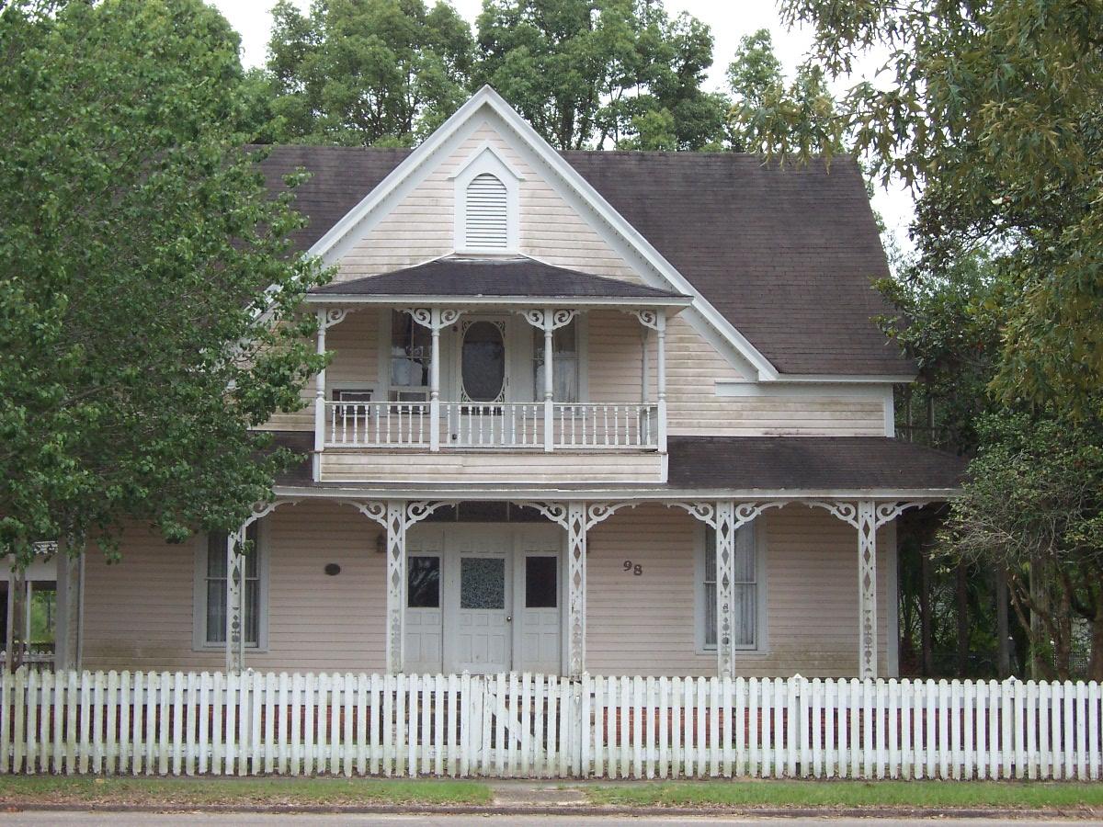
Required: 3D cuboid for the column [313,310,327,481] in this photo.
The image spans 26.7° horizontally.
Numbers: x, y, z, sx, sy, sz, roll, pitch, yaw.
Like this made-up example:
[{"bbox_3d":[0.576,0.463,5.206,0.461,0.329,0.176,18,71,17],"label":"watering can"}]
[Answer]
[{"bbox_3d":[-3.436,-0.297,34.477,0.143,2.519,0.143,0,-5,-3],"label":"column"}]

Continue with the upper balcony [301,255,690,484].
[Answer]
[{"bbox_3d":[-0.890,-0.752,35.754,5.783,3.764,2.907,0,-5,-3],"label":"upper balcony"}]

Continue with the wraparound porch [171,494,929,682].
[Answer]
[{"bbox_3d":[-0.103,2.817,35.560,12.342,3.029,2.754,0,-5,-3],"label":"wraparound porch"}]

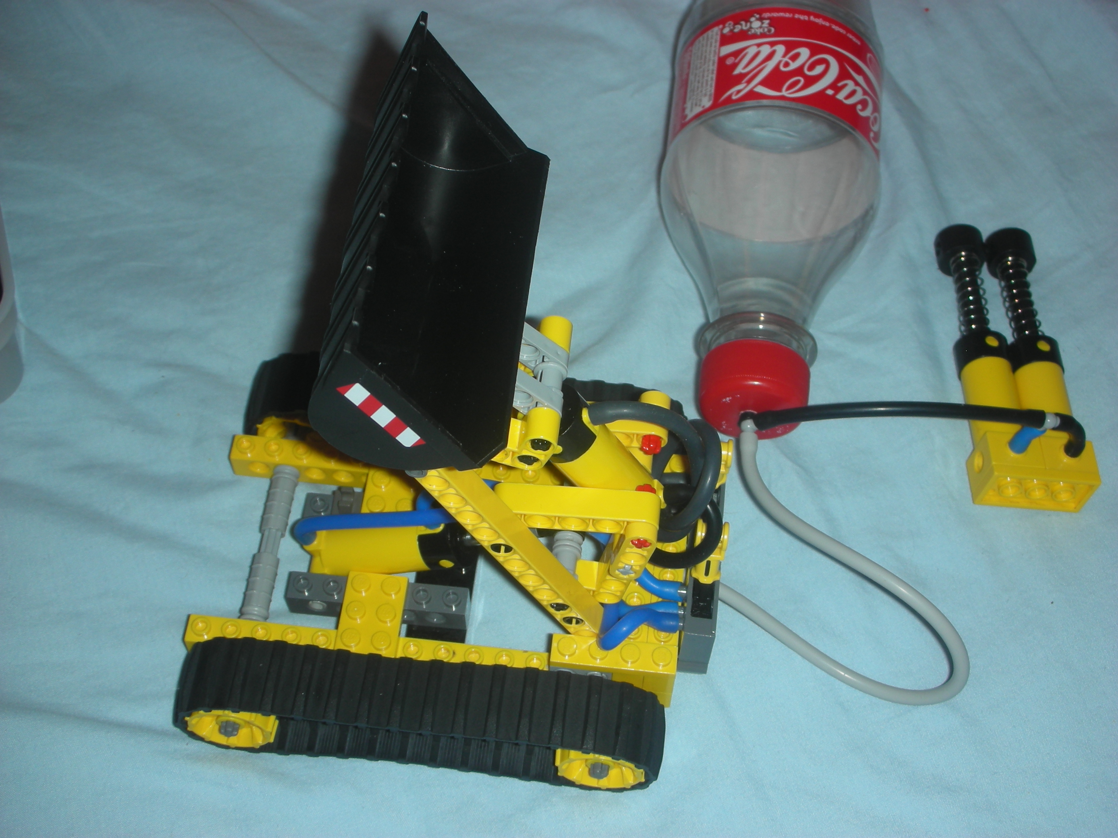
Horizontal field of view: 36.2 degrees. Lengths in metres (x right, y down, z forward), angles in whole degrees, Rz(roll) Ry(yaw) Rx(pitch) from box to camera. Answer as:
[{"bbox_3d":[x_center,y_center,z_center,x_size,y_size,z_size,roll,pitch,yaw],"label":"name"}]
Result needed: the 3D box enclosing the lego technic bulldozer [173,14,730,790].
[{"bbox_3d":[-0.025,0.001,0.401,0.139,0.178,0.107,6,58,3],"label":"lego technic bulldozer"}]

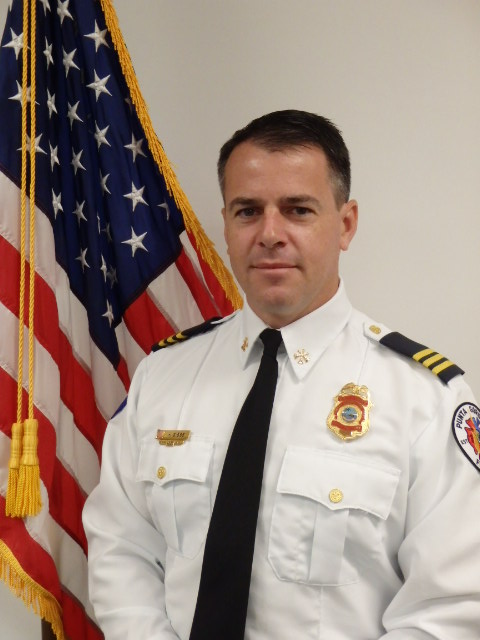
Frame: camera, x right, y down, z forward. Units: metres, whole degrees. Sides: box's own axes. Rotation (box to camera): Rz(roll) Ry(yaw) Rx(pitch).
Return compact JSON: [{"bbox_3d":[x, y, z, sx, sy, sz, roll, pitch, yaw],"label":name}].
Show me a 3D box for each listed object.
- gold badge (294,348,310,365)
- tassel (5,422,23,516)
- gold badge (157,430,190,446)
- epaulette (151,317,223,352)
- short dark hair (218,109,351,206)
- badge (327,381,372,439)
[{"bbox_3d":[0.073,0.043,0.925,0.019,0.019,0.005,2,-15,12],"label":"gold badge"},{"bbox_3d":[-0.332,0.221,1.170,0.031,0.138,0.030,0,0,0],"label":"tassel"},{"bbox_3d":[-0.085,0.149,1.000,0.059,0.020,0.006,3,-10,40],"label":"gold badge"},{"bbox_3d":[-0.071,0.021,1.080,0.094,0.023,0.053,-27,-16,22],"label":"epaulette"},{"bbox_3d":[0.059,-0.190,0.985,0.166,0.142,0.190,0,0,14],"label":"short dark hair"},{"bbox_3d":[0.123,0.103,0.895,0.050,0.067,0.010,2,-12,18],"label":"badge"}]

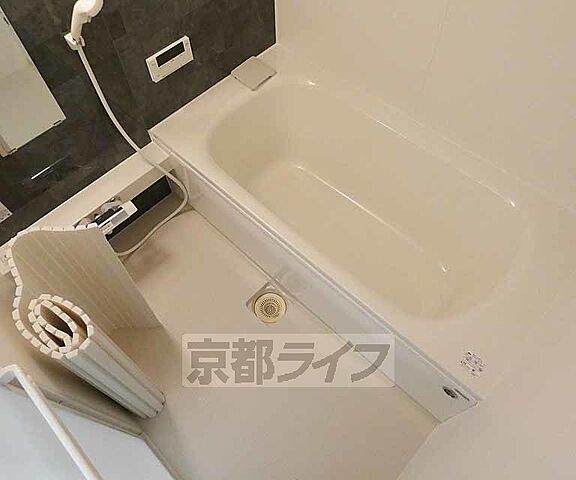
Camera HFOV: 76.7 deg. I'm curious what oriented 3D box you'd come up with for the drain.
[{"bbox_3d":[-0.075,0.294,1.558,0.138,0.020,0.138,0,60,1],"label":"drain"}]

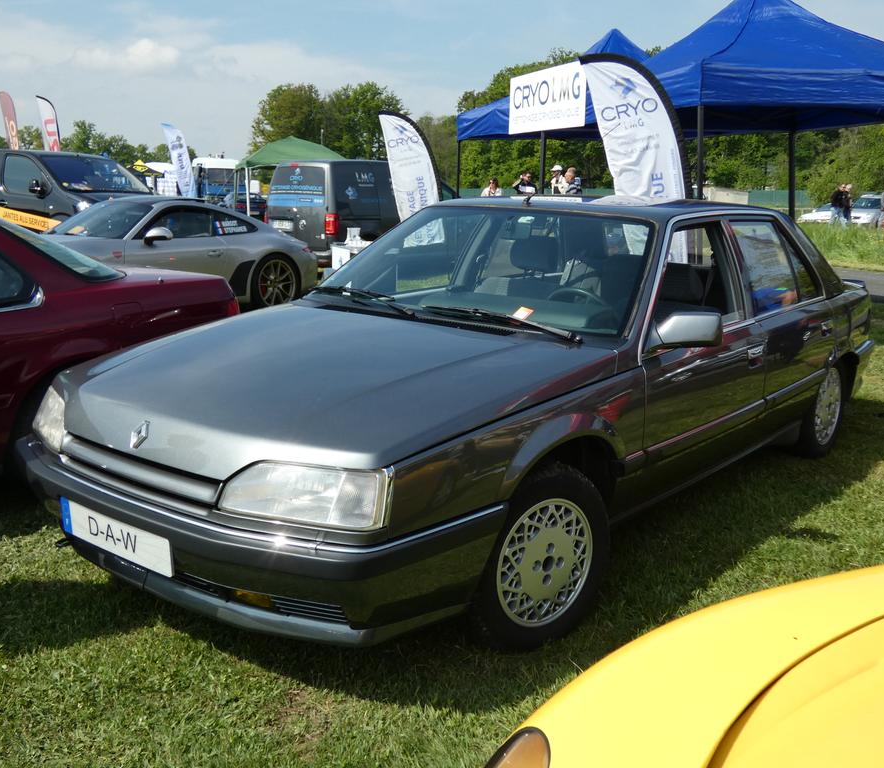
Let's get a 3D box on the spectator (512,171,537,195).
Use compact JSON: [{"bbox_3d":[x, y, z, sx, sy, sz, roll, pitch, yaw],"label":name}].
[{"bbox_3d":[1.663,-3.348,19.658,0.550,1.780,0.360,-4,12,-17],"label":"spectator"}]

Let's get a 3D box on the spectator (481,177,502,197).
[{"bbox_3d":[0.998,-3.316,19.711,0.480,1.670,0.320,5,12,21],"label":"spectator"}]

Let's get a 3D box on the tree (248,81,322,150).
[{"bbox_3d":[-15.961,-25.255,101.168,8.000,11.500,8.000,0,12,0],"label":"tree"}]

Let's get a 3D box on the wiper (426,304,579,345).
[{"bbox_3d":[0.200,-0.233,3.455,0.712,0.060,0.070,15,19,39],"label":"wiper"}]

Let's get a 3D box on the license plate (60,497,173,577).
[{"bbox_3d":[-0.888,0.410,2.662,0.520,0.110,0.020,10,18,38],"label":"license plate"}]

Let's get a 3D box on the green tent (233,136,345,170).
[{"bbox_3d":[-4.247,-5.650,27.774,3.000,2.700,3.000,-3,12,-17],"label":"green tent"}]

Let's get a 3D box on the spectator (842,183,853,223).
[{"bbox_3d":[12.638,-5.375,30.568,0.380,1.740,0.500,10,15,39],"label":"spectator"}]

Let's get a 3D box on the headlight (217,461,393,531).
[{"bbox_3d":[-0.331,0.260,2.450,0.460,0.155,0.190,7,14,28],"label":"headlight"}]

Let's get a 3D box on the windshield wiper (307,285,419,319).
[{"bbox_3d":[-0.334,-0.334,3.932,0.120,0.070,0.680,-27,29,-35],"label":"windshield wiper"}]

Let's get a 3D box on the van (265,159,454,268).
[{"bbox_3d":[-1.044,-3.416,19.571,1.920,1.950,4.750,10,15,40],"label":"van"}]

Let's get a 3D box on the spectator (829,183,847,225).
[{"bbox_3d":[14.025,-6.212,34.678,0.500,1.750,0.500,5,13,22],"label":"spectator"}]

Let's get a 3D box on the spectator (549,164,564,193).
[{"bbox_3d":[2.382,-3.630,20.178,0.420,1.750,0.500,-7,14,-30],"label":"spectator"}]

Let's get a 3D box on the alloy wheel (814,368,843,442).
[{"bbox_3d":[1.946,0.102,5.120,0.180,0.420,0.420,10,15,37],"label":"alloy wheel"}]

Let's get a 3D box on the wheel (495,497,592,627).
[{"bbox_3d":[0.272,0.530,3.011,0.410,0.410,0.160,-9,15,-39],"label":"wheel"}]

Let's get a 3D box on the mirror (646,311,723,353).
[{"bbox_3d":[0.801,-0.176,3.200,0.220,0.140,0.150,10,15,38],"label":"mirror"}]

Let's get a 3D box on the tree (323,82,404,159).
[{"bbox_3d":[-7.397,-22.567,91.984,8.000,11.200,8.000,0,12,0],"label":"tree"}]

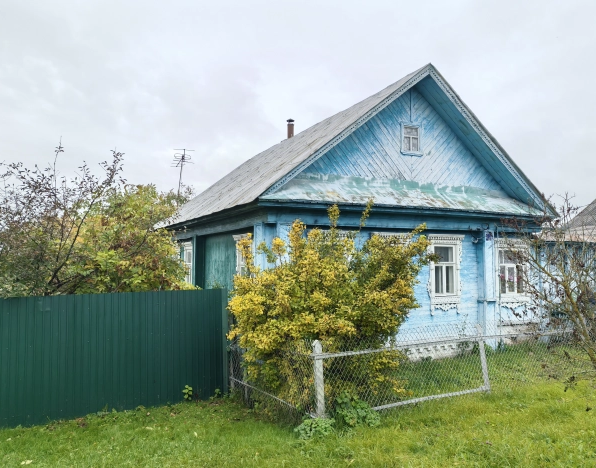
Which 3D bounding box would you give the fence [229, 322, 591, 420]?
[{"bbox_3d":[1.727,1.792,7.766,4.800,1.150,3.000,1,-3,-25],"label":"fence"}]

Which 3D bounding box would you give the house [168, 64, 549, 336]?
[{"bbox_3d":[0.633,-0.246,15.816,8.150,6.700,11.200,1,-3,-25],"label":"house"}]

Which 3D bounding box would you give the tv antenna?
[{"bbox_3d":[-4.844,-2.506,20.500,0.950,2.200,0.800,2,-3,-28],"label":"tv antenna"}]

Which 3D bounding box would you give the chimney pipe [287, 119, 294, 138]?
[{"bbox_3d":[-0.274,-3.804,17.800,0.300,0.900,0.300,1,-3,-25],"label":"chimney pipe"}]

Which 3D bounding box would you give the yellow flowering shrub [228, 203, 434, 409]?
[{"bbox_3d":[0.496,1.028,7.200,2.800,2.800,2.500,1,-3,-25],"label":"yellow flowering shrub"}]

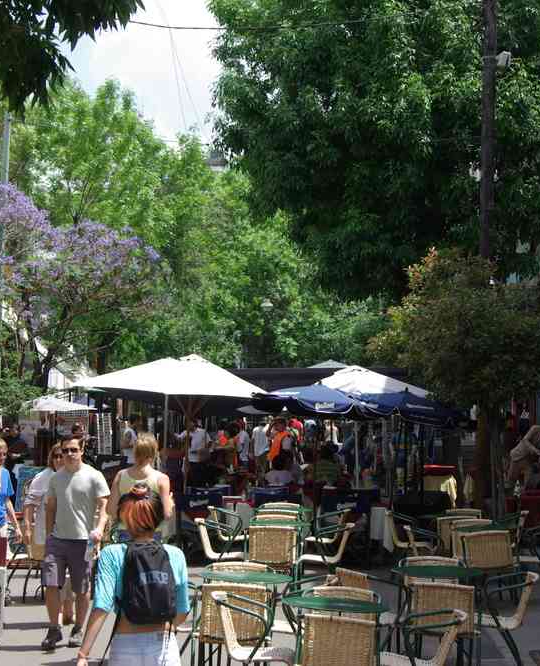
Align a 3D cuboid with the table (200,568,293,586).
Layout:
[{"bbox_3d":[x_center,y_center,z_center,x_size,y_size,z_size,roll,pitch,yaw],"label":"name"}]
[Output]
[{"bbox_3d":[-0.175,2.172,13.264,0.700,0.730,0.700,0,-2,2],"label":"table"}]

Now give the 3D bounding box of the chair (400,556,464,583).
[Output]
[{"bbox_3d":[1.196,2.058,12.932,0.530,0.800,0.560,0,-3,4],"label":"chair"}]

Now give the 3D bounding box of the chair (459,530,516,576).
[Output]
[{"bbox_3d":[1.944,2.217,16.308,0.530,0.800,0.560,0,-3,-2],"label":"chair"}]

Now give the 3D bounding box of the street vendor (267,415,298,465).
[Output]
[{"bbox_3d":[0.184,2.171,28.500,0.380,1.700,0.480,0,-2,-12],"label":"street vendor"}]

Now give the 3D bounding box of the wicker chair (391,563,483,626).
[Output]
[{"bbox_3d":[1.190,2.114,12.350,0.560,0.800,0.560,0,-2,5],"label":"wicker chair"}]

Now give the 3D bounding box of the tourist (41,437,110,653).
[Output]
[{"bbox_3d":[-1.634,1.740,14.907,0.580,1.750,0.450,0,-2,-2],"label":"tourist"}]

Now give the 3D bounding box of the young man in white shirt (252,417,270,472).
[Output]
[{"bbox_3d":[-0.208,2.777,38.913,0.480,1.750,0.340,0,-3,0],"label":"young man in white shirt"}]

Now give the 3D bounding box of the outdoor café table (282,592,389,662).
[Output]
[{"bbox_3d":[0.388,1.960,10.359,0.640,0.755,0.640,0,-3,0],"label":"outdoor café table"}]

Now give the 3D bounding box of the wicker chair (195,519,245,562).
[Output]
[{"bbox_3d":[-0.487,2.364,18.866,0.570,0.790,0.560,0,-2,2],"label":"wicker chair"}]

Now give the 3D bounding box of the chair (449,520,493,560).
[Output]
[{"bbox_3d":[2.024,2.286,17.643,0.550,0.810,0.560,0,-2,-9],"label":"chair"}]

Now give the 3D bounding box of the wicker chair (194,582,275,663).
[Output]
[{"bbox_3d":[-0.208,1.980,11.254,0.530,0.800,0.560,0,-3,3],"label":"wicker chair"}]

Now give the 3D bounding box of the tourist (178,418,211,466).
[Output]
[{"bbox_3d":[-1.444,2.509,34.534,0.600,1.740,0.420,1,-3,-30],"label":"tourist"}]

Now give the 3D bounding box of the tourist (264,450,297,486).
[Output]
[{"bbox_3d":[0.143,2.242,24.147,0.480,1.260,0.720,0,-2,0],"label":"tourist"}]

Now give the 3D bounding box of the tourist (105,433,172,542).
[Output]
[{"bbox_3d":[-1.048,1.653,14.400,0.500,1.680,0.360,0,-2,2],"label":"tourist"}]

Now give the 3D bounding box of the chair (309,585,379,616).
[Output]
[{"bbox_3d":[0.480,2.129,11.950,0.560,0.800,0.560,0,-2,5],"label":"chair"}]

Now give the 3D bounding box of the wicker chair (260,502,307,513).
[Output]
[{"bbox_3d":[0.138,2.361,20.342,0.550,0.810,0.560,0,-2,6],"label":"wicker chair"}]

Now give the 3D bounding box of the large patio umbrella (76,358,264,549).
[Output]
[{"bbox_3d":[-1.454,1.653,25.554,2.670,2.740,2.670,0,-2,2],"label":"large patio umbrella"}]

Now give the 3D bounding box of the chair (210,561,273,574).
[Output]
[{"bbox_3d":[-0.229,2.172,13.545,0.550,0.810,0.560,0,-2,0],"label":"chair"}]

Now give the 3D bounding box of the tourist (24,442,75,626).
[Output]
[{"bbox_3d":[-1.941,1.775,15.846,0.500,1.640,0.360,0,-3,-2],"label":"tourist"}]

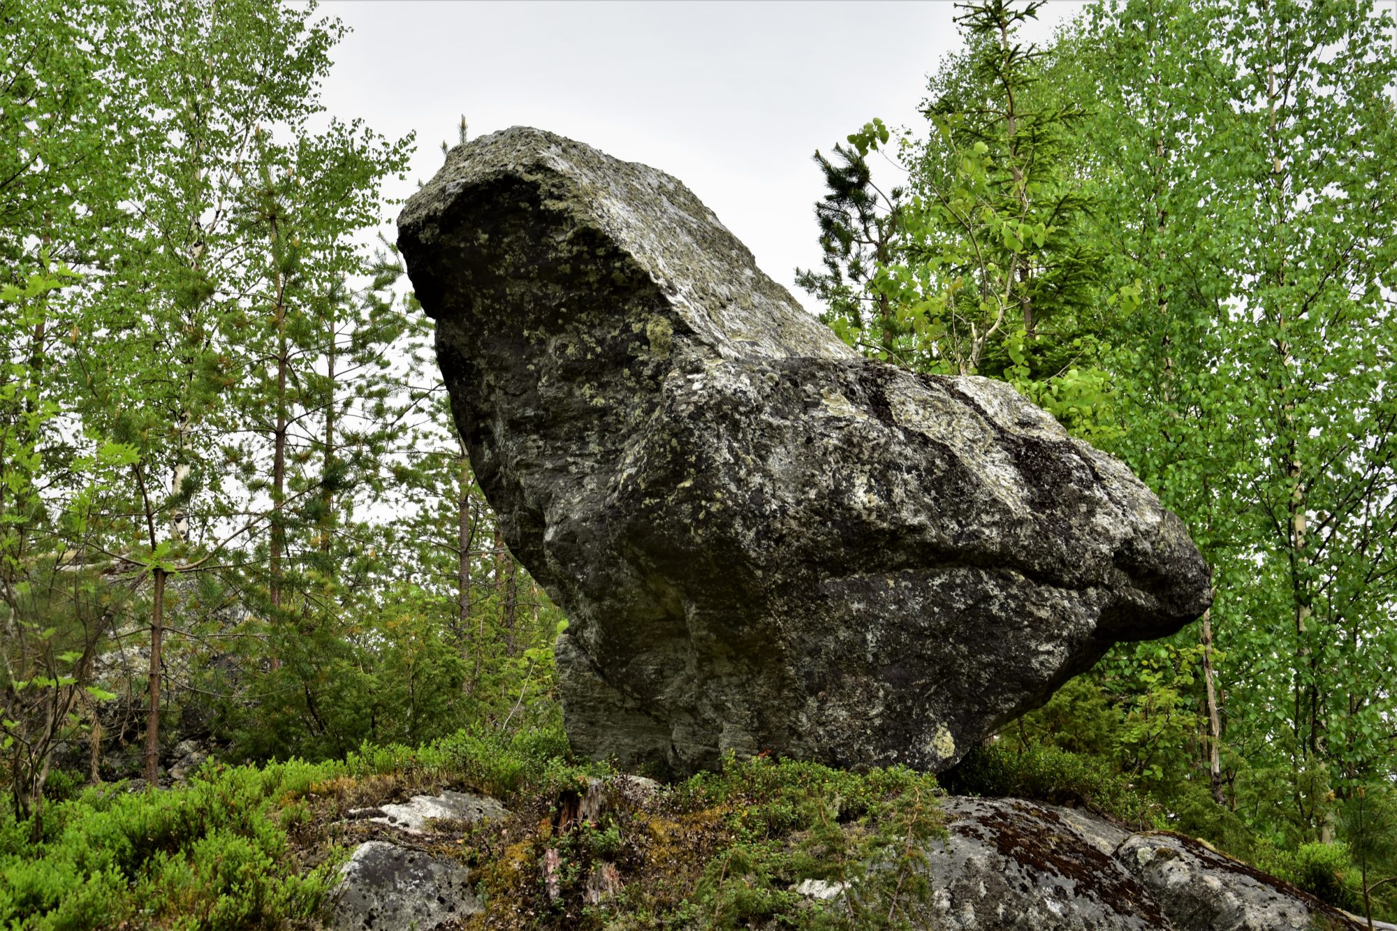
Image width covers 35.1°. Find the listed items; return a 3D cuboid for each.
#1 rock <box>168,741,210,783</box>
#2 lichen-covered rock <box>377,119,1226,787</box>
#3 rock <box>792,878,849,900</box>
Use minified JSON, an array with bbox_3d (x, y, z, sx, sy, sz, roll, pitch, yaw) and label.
[{"bbox_3d":[-2.532,1.472,11.000,0.210,0.200,0.180,0,-8,0],"label":"rock"},{"bbox_3d":[0.414,-0.042,8.600,3.050,2.500,2.300,2,-9,-12],"label":"lichen-covered rock"},{"bbox_3d":[0.394,1.363,7.100,0.185,0.075,0.130,0,-8,0],"label":"rock"}]

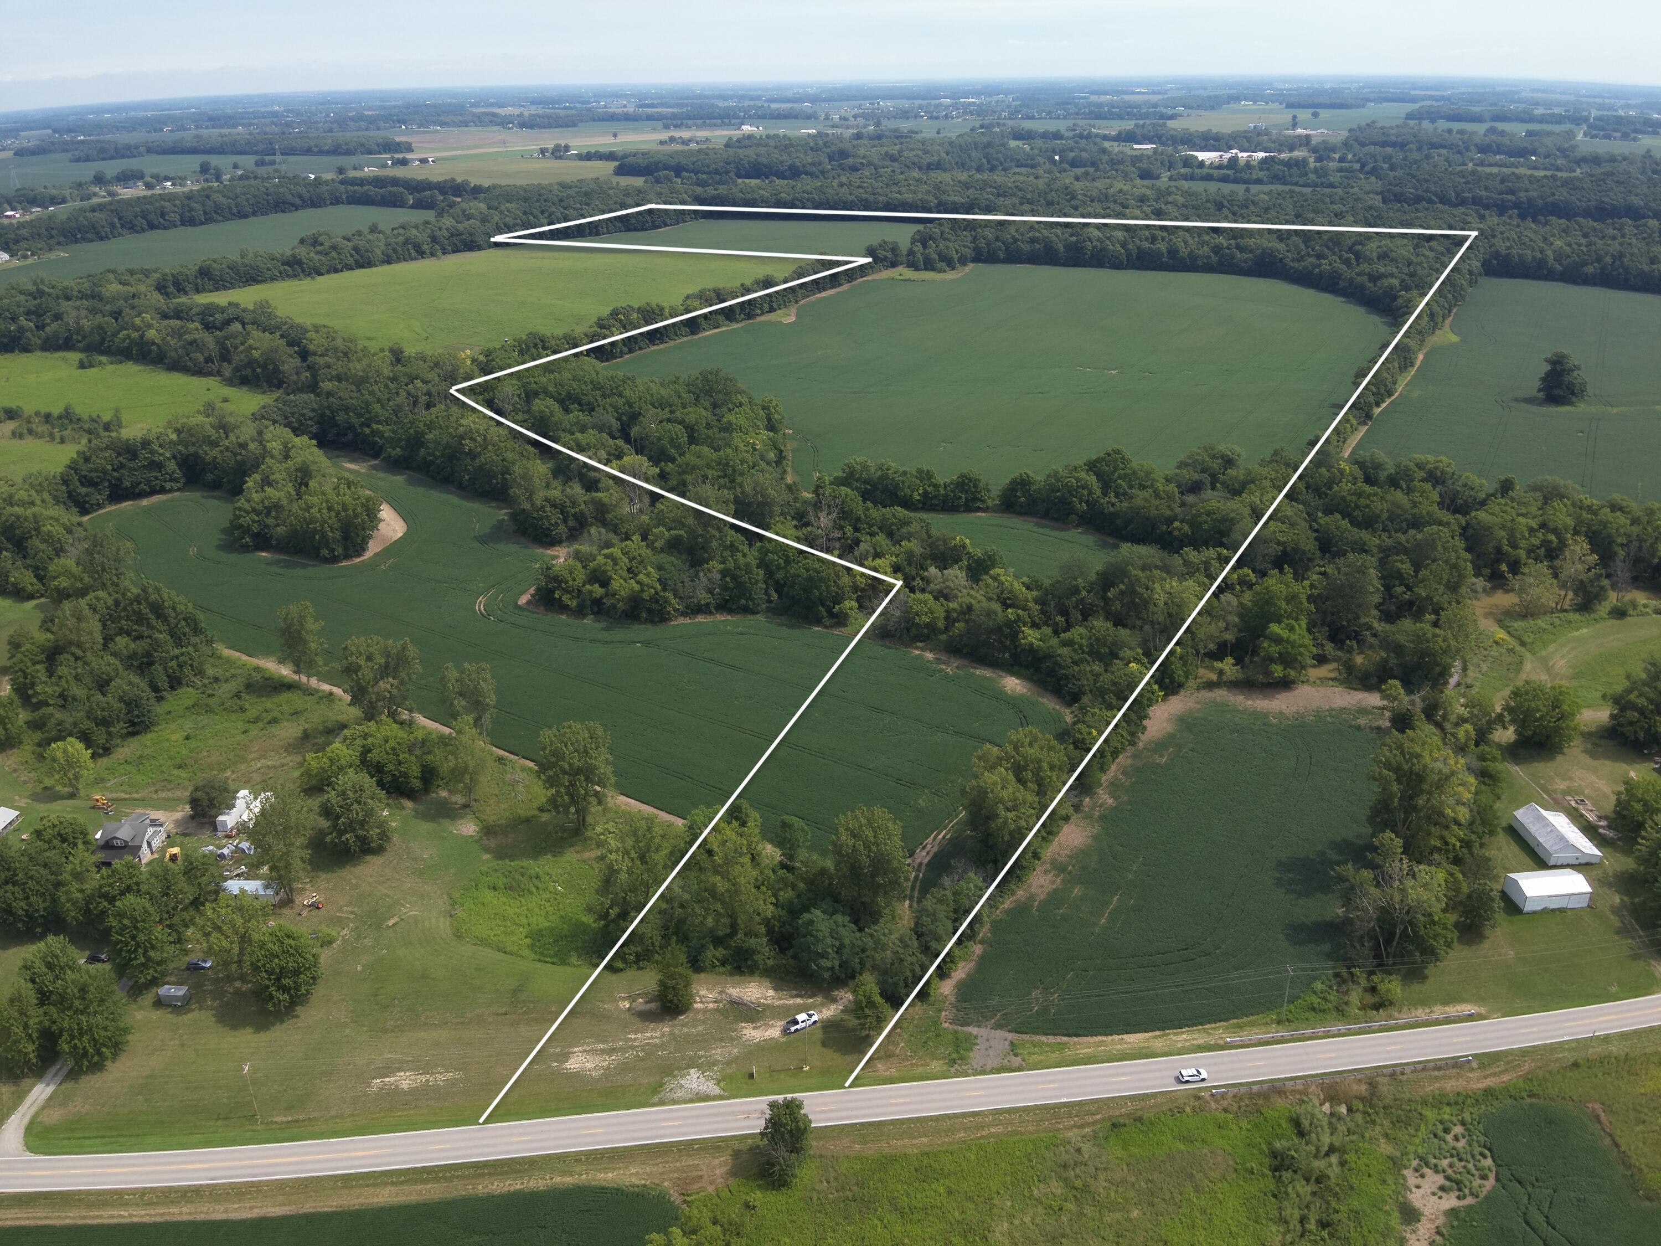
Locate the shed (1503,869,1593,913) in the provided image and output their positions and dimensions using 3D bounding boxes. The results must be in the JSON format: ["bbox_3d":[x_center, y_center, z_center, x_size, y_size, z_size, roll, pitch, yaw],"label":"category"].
[{"bbox_3d":[142.780,52.830,229.380,13.840,5.030,7.120,-3,26,-4],"label":"shed"}]

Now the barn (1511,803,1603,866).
[{"bbox_3d":[155.110,44.800,245.770,10.810,5.270,15.120,-1,25,0],"label":"barn"}]

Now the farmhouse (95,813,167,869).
[{"bbox_3d":[-151.890,47.010,249.150,10.700,7.100,13.000,-1,25,0],"label":"farmhouse"}]

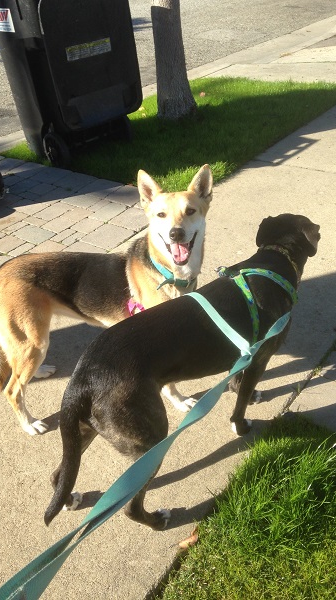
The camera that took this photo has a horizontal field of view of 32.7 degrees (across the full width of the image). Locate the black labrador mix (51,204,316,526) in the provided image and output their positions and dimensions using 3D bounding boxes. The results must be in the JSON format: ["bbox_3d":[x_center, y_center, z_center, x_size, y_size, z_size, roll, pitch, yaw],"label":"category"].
[{"bbox_3d":[0.079,0.195,1.591,1.030,0.650,0.290,-25,40,-30],"label":"black labrador mix"}]

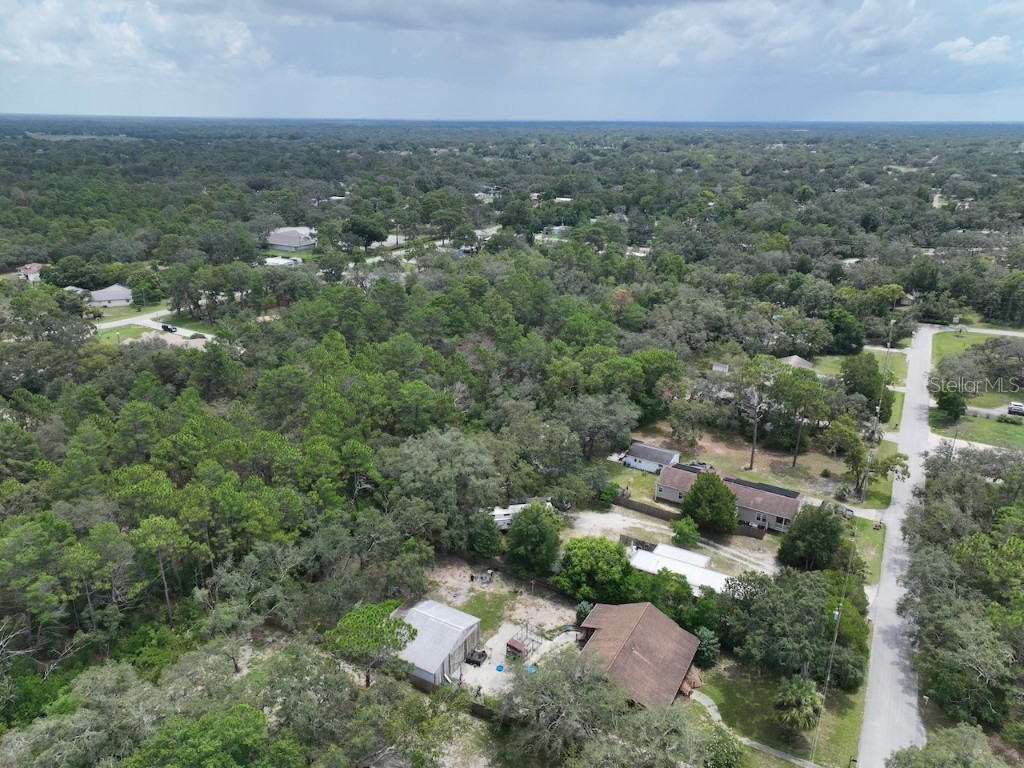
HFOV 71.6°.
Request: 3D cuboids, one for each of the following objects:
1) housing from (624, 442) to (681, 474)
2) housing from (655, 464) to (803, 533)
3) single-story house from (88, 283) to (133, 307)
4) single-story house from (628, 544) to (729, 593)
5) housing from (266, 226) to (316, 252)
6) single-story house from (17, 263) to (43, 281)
[{"bbox_3d":[27.060,14.010,135.689,8.360,3.700,6.100,12,23,28],"label":"housing"},{"bbox_3d":[37.346,18.956,121.917,22.931,4.269,9.288,12,23,28],"label":"housing"},{"bbox_3d":[-142.186,-31.097,249.746,14.400,5.600,14.600,-8,22,-22],"label":"single-story house"},{"bbox_3d":[25.362,27.384,100.486,15.800,3.400,6.800,11,23,27],"label":"single-story house"},{"bbox_3d":[-111.273,-72.611,359.565,20.000,6.500,18.500,11,23,26],"label":"housing"},{"bbox_3d":[-194.597,-45.289,287.349,10.000,5.000,10.000,-12,24,-30],"label":"single-story house"}]

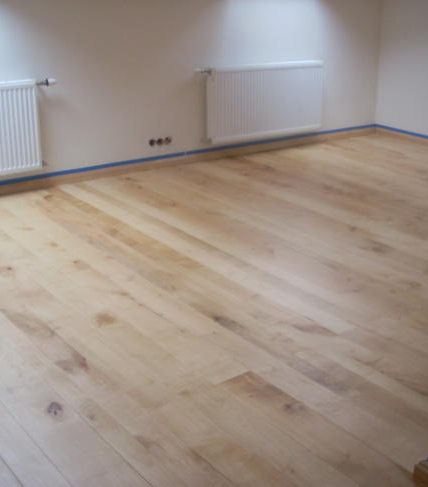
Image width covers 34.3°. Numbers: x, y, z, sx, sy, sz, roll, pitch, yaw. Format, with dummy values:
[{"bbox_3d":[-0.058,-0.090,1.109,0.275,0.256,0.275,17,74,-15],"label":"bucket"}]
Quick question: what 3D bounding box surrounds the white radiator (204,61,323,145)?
[{"bbox_3d":[0.460,-1.228,5.945,1.190,0.595,0.100,-14,26,-32],"label":"white radiator"}]

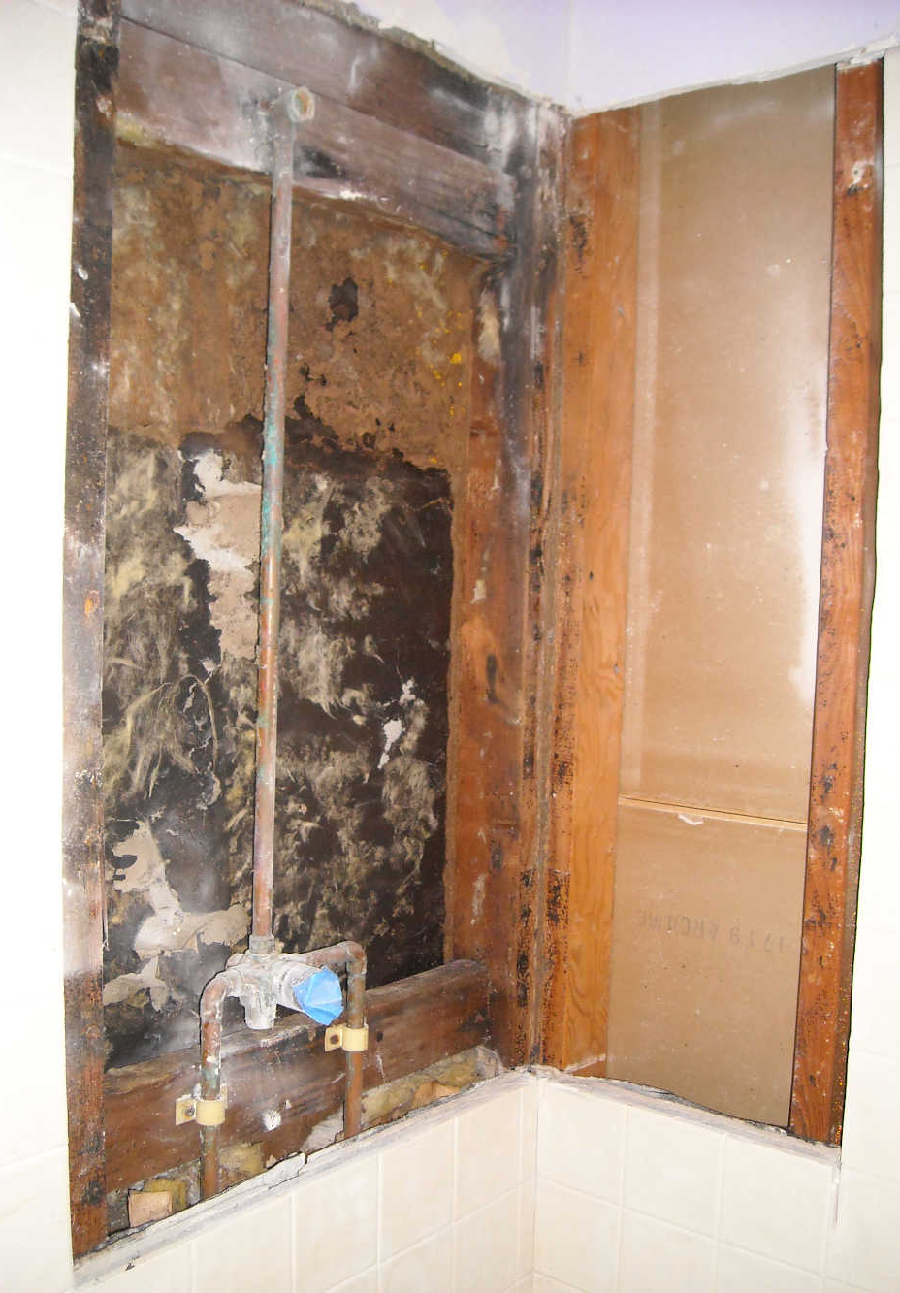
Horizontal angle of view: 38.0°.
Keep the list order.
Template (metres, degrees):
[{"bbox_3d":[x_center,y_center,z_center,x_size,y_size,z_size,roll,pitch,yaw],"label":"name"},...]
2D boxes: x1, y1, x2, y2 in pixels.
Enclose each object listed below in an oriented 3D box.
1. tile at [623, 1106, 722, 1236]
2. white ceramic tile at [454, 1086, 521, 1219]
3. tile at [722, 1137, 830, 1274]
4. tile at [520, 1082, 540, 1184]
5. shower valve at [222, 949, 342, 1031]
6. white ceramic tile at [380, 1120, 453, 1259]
[{"bbox_3d":[0.222,0.523,1.305,0.108,0.108,0.009,4,4,39],"label":"tile"},{"bbox_3d":[0.038,0.516,1.335,0.009,0.108,0.108,4,4,39],"label":"white ceramic tile"},{"bbox_3d":[0.305,0.529,1.236,0.108,0.108,0.009,4,4,39],"label":"tile"},{"bbox_3d":[0.084,0.517,1.390,0.009,0.108,0.030,4,4,39],"label":"tile"},{"bbox_3d":[-0.139,0.296,1.113,0.102,0.073,0.079,4,4,39],"label":"shower valve"},{"bbox_3d":[-0.030,0.518,1.248,0.009,0.108,0.108,4,4,39],"label":"white ceramic tile"}]

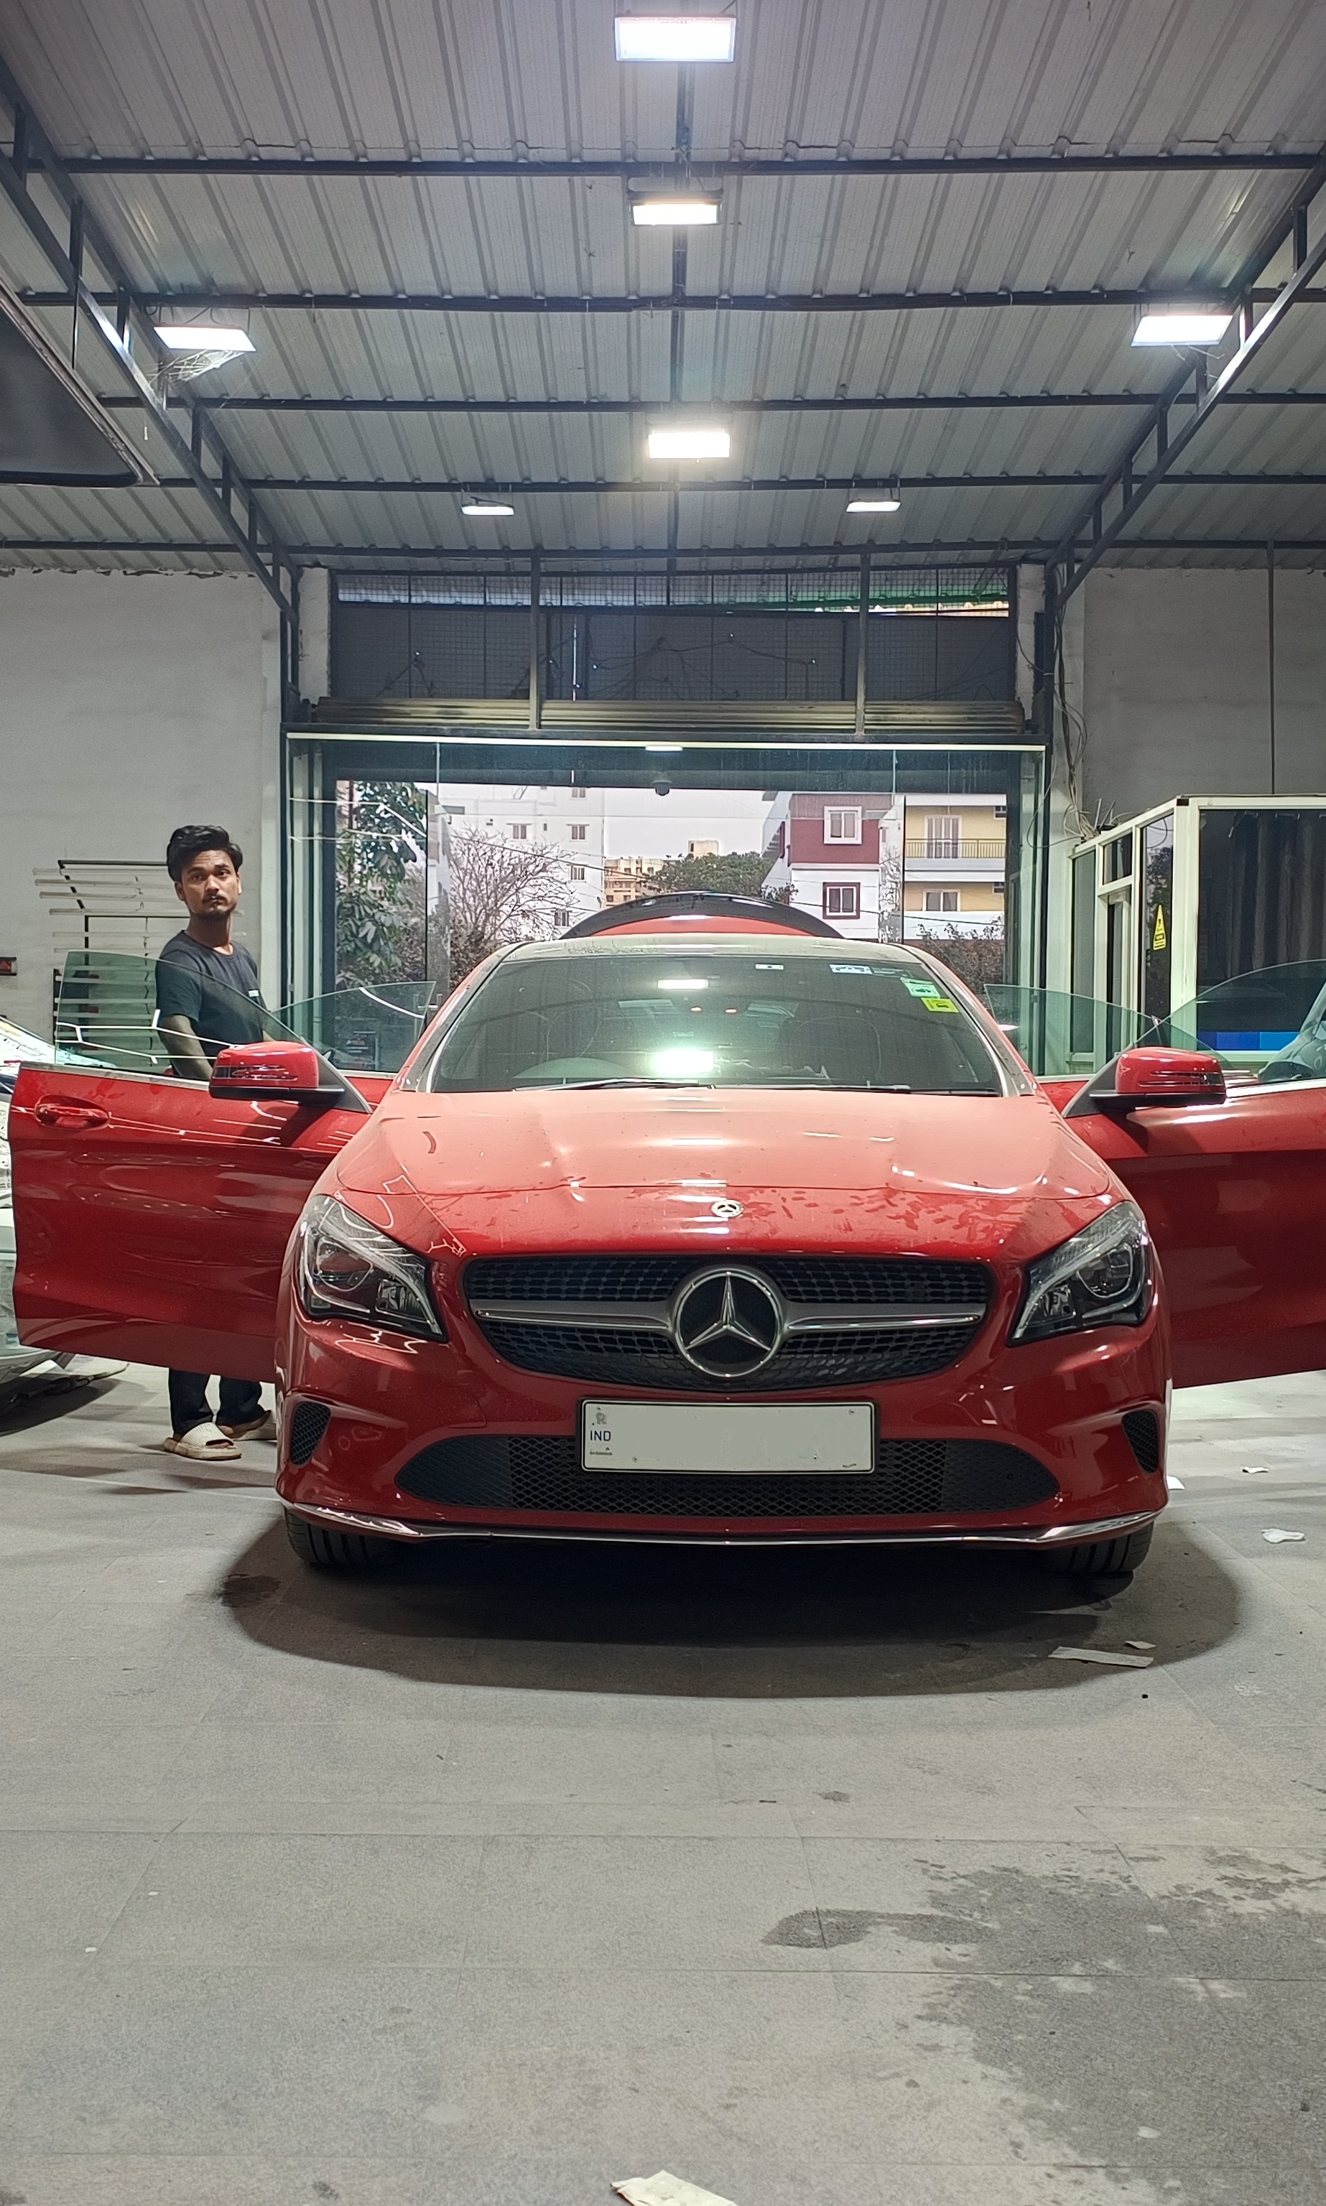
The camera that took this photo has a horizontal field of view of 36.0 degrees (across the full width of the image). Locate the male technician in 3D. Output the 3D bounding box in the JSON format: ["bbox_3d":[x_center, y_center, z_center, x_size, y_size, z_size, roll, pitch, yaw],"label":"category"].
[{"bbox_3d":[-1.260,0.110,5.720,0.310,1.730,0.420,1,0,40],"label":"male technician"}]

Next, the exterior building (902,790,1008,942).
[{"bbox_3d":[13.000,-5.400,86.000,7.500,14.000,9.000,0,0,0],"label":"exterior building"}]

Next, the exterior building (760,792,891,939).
[{"bbox_3d":[6.900,-5.400,85.000,5.600,14.000,9.500,0,0,0],"label":"exterior building"}]

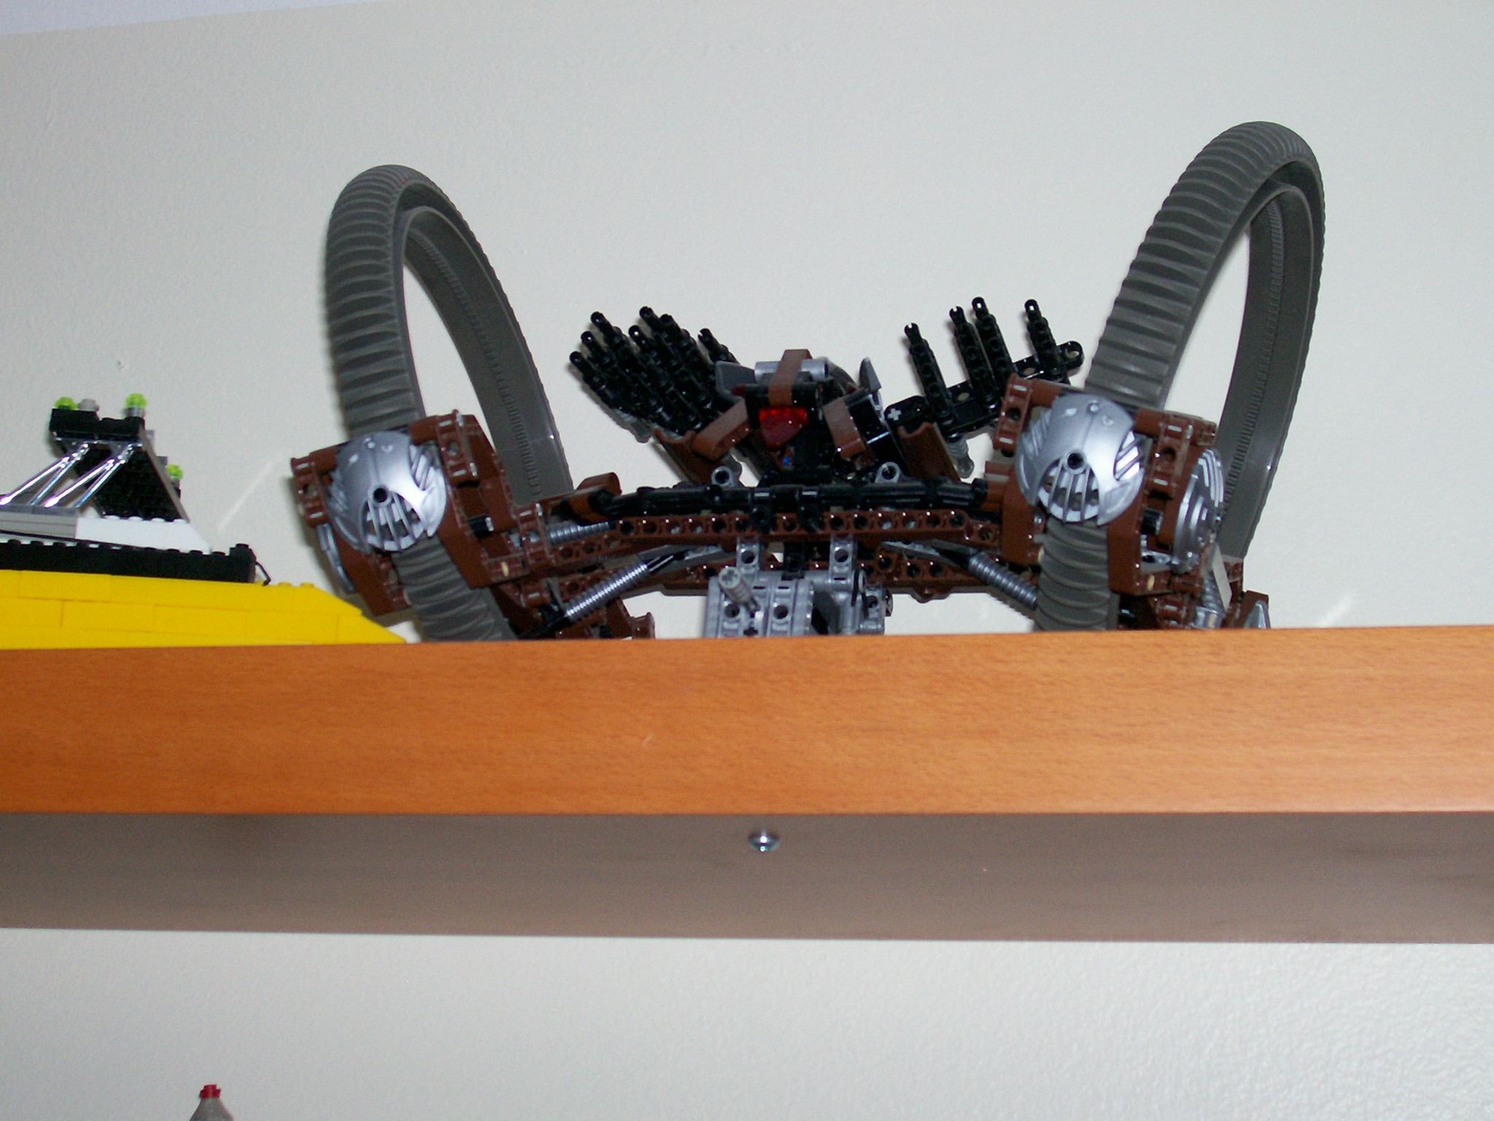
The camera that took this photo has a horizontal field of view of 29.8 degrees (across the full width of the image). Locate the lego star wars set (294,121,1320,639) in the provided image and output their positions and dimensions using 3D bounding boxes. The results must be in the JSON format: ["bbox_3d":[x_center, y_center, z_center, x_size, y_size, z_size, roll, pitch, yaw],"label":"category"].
[{"bbox_3d":[0.027,-0.041,0.953,0.336,0.209,0.241,-1,-16,14],"label":"lego star wars set"}]

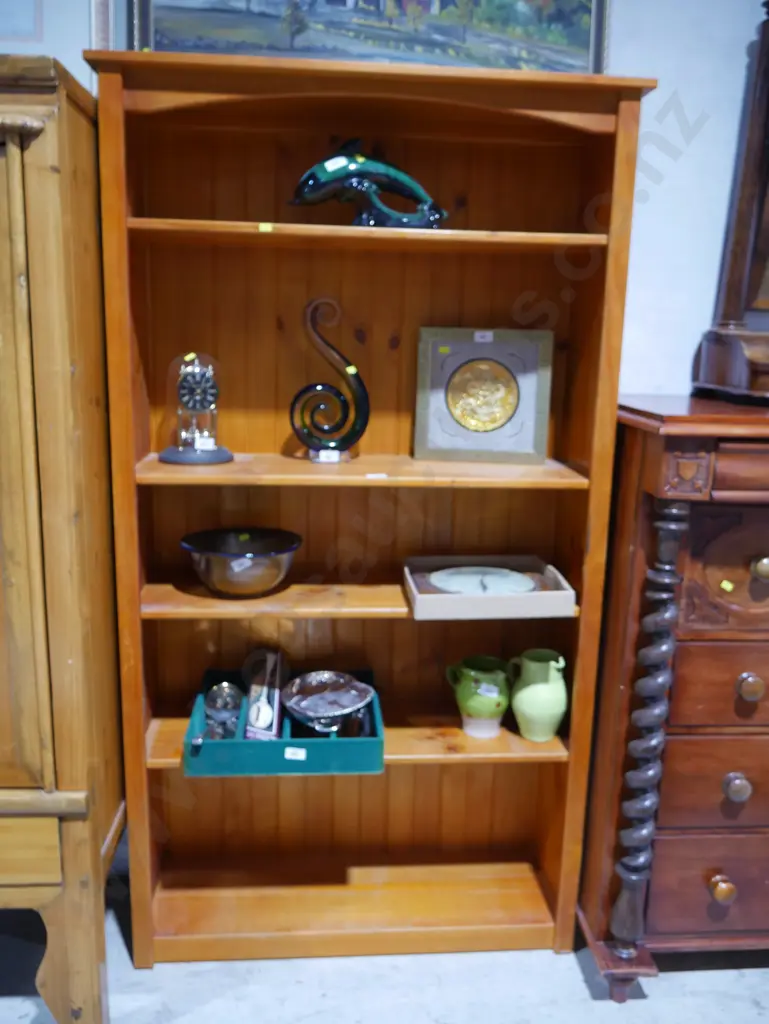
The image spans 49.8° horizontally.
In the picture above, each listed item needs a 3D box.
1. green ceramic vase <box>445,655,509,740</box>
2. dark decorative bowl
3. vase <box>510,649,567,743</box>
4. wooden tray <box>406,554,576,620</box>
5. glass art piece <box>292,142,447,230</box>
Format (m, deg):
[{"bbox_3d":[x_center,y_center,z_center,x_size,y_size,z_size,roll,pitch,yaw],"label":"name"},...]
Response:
[{"bbox_3d":[0.205,0.413,1.869,0.155,0.162,0.118,6,12,22],"label":"green ceramic vase"},{"bbox_3d":[-0.304,0.116,1.773,0.255,0.105,0.255,0,12,-5],"label":"dark decorative bowl"},{"bbox_3d":[0.334,0.408,1.850,0.149,0.185,0.130,3,12,10],"label":"vase"},{"bbox_3d":[0.203,0.157,1.756,0.316,0.052,0.277,0,12,-7],"label":"wooden tray"},{"bbox_3d":[-0.031,-0.640,1.639,0.317,0.179,0.116,0,11,-5],"label":"glass art piece"}]

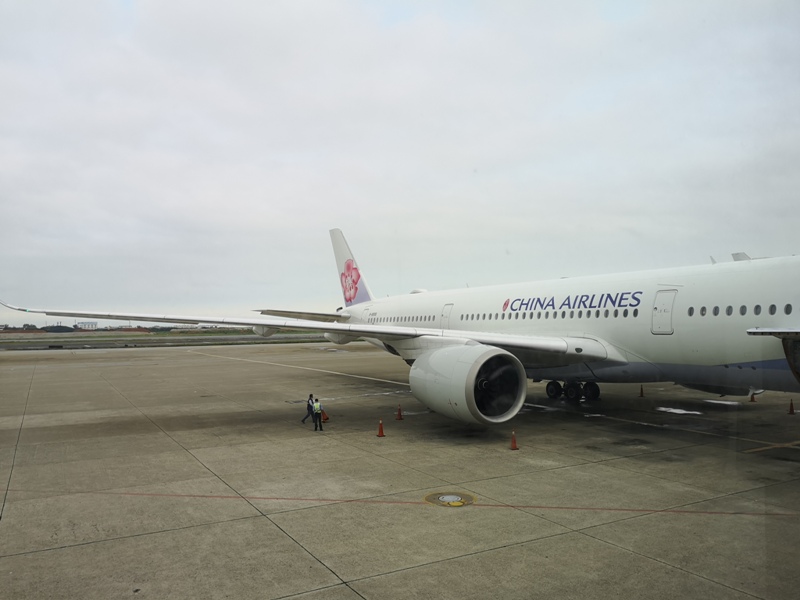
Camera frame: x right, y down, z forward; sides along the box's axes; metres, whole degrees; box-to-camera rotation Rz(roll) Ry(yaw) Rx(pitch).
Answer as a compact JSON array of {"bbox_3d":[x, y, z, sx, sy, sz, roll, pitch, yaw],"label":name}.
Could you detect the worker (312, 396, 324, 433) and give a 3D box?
[{"bbox_3d":[-4.331,6.135,33.200,0.570,1.700,0.360,0,-3,10],"label":"worker"}]

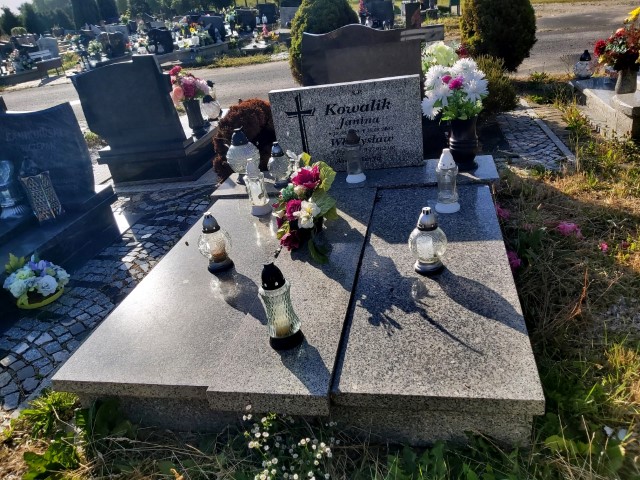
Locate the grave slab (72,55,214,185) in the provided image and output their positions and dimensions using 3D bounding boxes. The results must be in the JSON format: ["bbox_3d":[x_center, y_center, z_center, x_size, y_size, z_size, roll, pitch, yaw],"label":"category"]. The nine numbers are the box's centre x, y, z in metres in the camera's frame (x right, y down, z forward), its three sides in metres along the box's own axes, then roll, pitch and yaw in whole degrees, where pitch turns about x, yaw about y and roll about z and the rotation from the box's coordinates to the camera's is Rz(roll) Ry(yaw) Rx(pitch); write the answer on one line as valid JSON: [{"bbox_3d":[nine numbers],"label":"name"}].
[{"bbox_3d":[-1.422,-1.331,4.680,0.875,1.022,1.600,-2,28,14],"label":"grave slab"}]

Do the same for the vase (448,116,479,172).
[{"bbox_3d":[0.804,-0.536,2.681,0.149,0.276,0.149,-2,28,14],"label":"vase"}]

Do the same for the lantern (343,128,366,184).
[{"bbox_3d":[0.196,-0.481,2.739,0.111,0.296,0.111,-2,28,14],"label":"lantern"}]

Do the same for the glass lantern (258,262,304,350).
[{"bbox_3d":[-0.120,0.219,1.538,0.105,0.297,0.105,-2,29,14],"label":"glass lantern"}]

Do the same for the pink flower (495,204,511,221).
[{"bbox_3d":[0.912,-0.139,2.428,0.083,0.073,0.083,-2,29,14],"label":"pink flower"}]

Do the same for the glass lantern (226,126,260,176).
[{"bbox_3d":[-0.482,-0.551,3.022,0.187,0.289,0.187,-2,29,14],"label":"glass lantern"}]

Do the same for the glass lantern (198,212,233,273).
[{"bbox_3d":[-0.467,0.005,2.127,0.143,0.262,0.143,-2,28,14],"label":"glass lantern"}]

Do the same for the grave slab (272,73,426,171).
[{"bbox_3d":[0.164,-0.678,2.906,0.885,0.493,0.072,-2,23,14],"label":"grave slab"}]

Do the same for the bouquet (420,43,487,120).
[{"bbox_3d":[0.714,-0.822,2.541,0.330,0.360,0.310,-2,28,14],"label":"bouquet"}]

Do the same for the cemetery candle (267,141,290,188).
[{"bbox_3d":[-0.243,-0.450,2.844,0.128,0.268,0.128,-2,28,14],"label":"cemetery candle"}]

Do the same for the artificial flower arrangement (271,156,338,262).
[{"bbox_3d":[-0.060,-0.131,2.021,0.265,0.437,0.250,-2,29,14],"label":"artificial flower arrangement"}]

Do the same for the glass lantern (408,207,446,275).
[{"bbox_3d":[0.408,0.000,1.823,0.139,0.250,0.139,-2,29,14],"label":"glass lantern"}]

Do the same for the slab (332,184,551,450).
[{"bbox_3d":[0.467,0.158,1.984,0.576,0.192,1.456,-2,29,14],"label":"slab"}]

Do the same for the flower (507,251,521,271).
[{"bbox_3d":[0.815,0.087,2.040,0.073,0.083,0.073,-2,29,14],"label":"flower"}]

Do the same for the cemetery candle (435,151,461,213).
[{"bbox_3d":[0.587,-0.268,2.214,0.117,0.296,0.117,-2,29,14],"label":"cemetery candle"}]

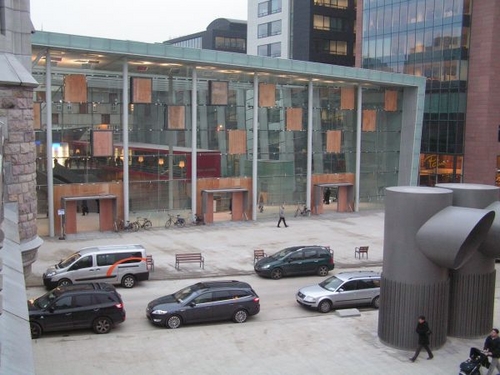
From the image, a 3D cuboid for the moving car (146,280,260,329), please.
[{"bbox_3d":[-1.965,4.967,26.079,4.830,1.530,1.886,-1,6,-17],"label":"moving car"}]

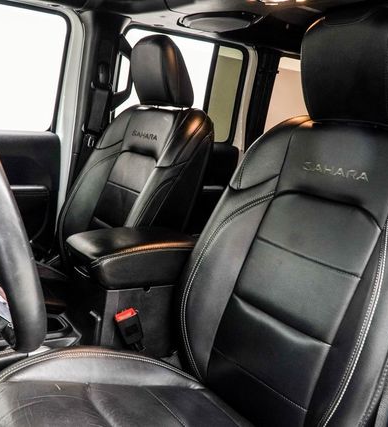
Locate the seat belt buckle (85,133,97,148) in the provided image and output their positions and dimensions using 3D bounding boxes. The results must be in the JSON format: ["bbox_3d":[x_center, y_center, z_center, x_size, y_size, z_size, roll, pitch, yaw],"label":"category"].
[{"bbox_3d":[-0.374,-0.264,1.733,0.046,0.056,0.020,3,17,-38],"label":"seat belt buckle"}]

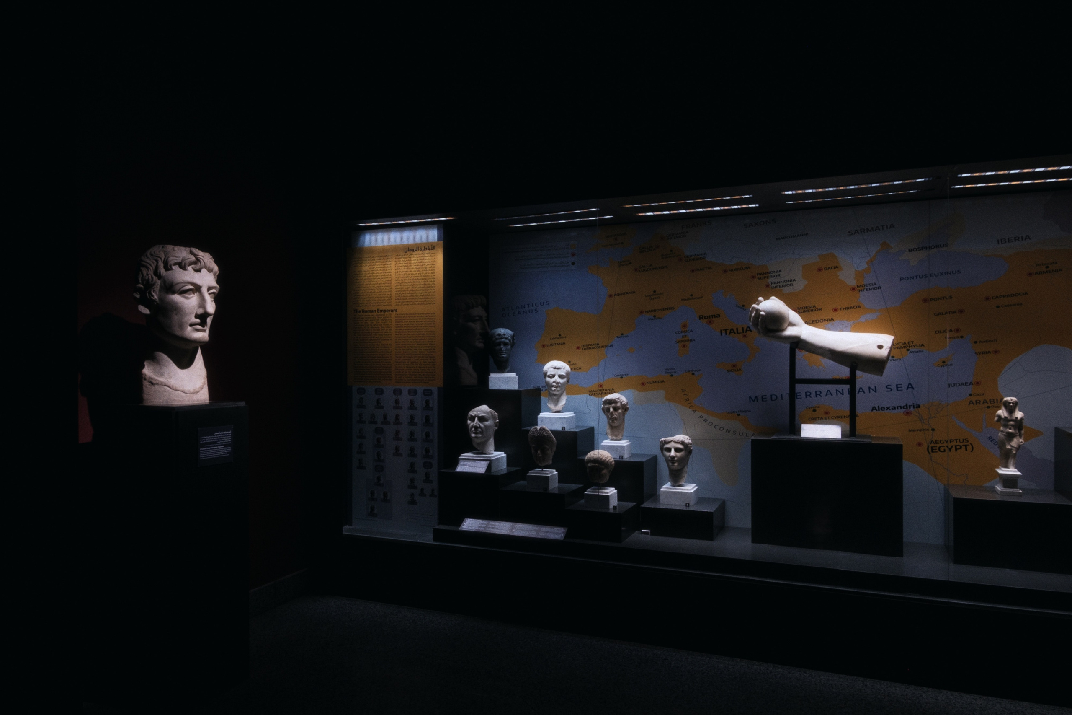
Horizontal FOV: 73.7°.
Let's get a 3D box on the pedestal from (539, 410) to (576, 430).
[{"bbox_3d":[0.144,0.438,4.932,0.205,0.112,0.201,0,0,22],"label":"pedestal"}]

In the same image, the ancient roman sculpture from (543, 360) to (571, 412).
[{"bbox_3d":[0.147,0.201,4.930,0.185,0.355,0.217,0,0,9],"label":"ancient roman sculpture"}]

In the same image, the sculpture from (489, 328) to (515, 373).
[{"bbox_3d":[-0.237,-0.052,5.054,0.178,0.317,0.217,0,0,7],"label":"sculpture"}]

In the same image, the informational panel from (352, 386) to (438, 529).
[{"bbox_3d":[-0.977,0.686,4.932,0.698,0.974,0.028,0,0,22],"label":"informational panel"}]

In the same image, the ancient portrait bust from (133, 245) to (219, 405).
[{"bbox_3d":[-1.740,-0.158,3.477,0.426,0.772,0.364,0,0,23],"label":"ancient portrait bust"}]

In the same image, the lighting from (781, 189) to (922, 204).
[{"bbox_3d":[1.817,-0.924,4.129,0.718,0.021,0.031,0,0,23],"label":"lighting"}]

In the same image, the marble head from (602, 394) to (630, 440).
[{"bbox_3d":[0.529,0.395,4.739,0.173,0.317,0.217,0,0,21],"label":"marble head"}]

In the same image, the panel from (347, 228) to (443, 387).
[{"bbox_3d":[-0.977,-0.327,4.913,0.775,1.051,0.032,0,0,22],"label":"panel"}]

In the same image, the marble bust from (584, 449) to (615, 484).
[{"bbox_3d":[0.393,0.678,4.426,0.187,0.208,0.192,0,0,23],"label":"marble bust"}]

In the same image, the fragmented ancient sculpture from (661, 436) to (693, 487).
[{"bbox_3d":[0.896,0.654,4.553,0.203,0.320,0.224,0,0,23],"label":"fragmented ancient sculpture"}]

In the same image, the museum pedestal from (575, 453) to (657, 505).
[{"bbox_3d":[0.547,0.880,4.761,0.437,0.435,0.354,0,0,23],"label":"museum pedestal"}]

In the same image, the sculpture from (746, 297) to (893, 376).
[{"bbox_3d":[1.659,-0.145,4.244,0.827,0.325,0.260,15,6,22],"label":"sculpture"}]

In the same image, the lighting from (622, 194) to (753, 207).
[{"bbox_3d":[0.891,-0.924,4.269,0.778,0.015,0.019,0,0,22],"label":"lighting"}]

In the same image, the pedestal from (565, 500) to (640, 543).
[{"bbox_3d":[0.410,1.010,4.449,0.355,0.173,0.342,0,0,23],"label":"pedestal"}]

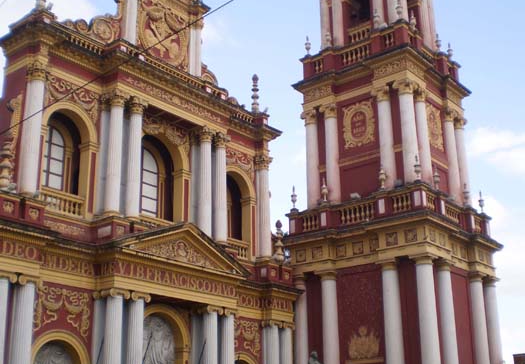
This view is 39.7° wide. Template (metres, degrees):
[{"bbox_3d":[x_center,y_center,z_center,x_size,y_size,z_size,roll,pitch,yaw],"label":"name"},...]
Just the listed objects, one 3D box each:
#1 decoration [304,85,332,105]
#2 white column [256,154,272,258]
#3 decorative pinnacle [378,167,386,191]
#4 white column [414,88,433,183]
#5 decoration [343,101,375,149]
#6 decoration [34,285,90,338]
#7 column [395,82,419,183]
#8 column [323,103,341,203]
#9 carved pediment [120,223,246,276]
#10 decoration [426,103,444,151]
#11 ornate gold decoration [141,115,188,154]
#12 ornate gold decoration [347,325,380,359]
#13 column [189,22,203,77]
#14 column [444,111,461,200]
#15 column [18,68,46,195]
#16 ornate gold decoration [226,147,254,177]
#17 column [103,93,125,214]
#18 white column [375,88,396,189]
[{"bbox_3d":[3.890,-6.121,50.559,2.282,0.941,0.220,-15,-23,37],"label":"decoration"},{"bbox_3d":[0.147,1.569,46.630,0.900,7.000,0.900,0,-19,0],"label":"white column"},{"bbox_3d":[7.068,-0.230,42.741,0.439,1.514,0.439,0,-19,0],"label":"decorative pinnacle"},{"bbox_3d":[10.263,-2.724,46.542,0.850,6.951,0.880,-15,-23,37],"label":"white column"},{"bbox_3d":[6.147,-3.619,46.228,2.295,3.264,0.255,-16,-24,38],"label":"decoration"},{"bbox_3d":[-8.198,5.328,29.839,0.250,1.972,2.798,-15,-24,37],"label":"decoration"},{"bbox_3d":[8.820,-3.061,44.128,1.100,7.000,1.100,-16,-24,38],"label":"column"},{"bbox_3d":[4.181,-1.478,43.406,0.870,7.001,0.870,-1,-17,0],"label":"column"},{"bbox_3d":[-3.908,3.184,36.512,0.850,2.088,8.660,-15,-23,37],"label":"carved pediment"},{"bbox_3d":[10.188,-3.351,43.412,0.200,3.000,2.300,-15,-22,37],"label":"decoration"},{"bbox_3d":[-5.163,-2.504,37.970,0.250,1.500,3.900,-14,-22,36],"label":"ornate gold decoration"},{"bbox_3d":[5.463,8.650,38.993,2.000,1.750,0.200,-15,-22,37],"label":"ornate gold decoration"},{"bbox_3d":[-4.196,-8.260,45.728,0.720,4.000,0.720,-16,-24,38],"label":"column"},{"bbox_3d":[12.608,-1.725,48.307,0.920,6.700,0.920,-16,-24,38],"label":"column"},{"bbox_3d":[-10.249,-2.455,32.592,0.877,6.329,0.877,-16,-24,38],"label":"column"},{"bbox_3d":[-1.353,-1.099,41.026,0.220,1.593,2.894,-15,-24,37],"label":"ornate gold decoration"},{"bbox_3d":[-7.212,-1.377,35.585,0.870,6.261,0.870,0,-18,0],"label":"column"},{"bbox_3d":[7.287,-2.706,42.630,0.920,6.716,0.920,-15,-24,37],"label":"white column"}]

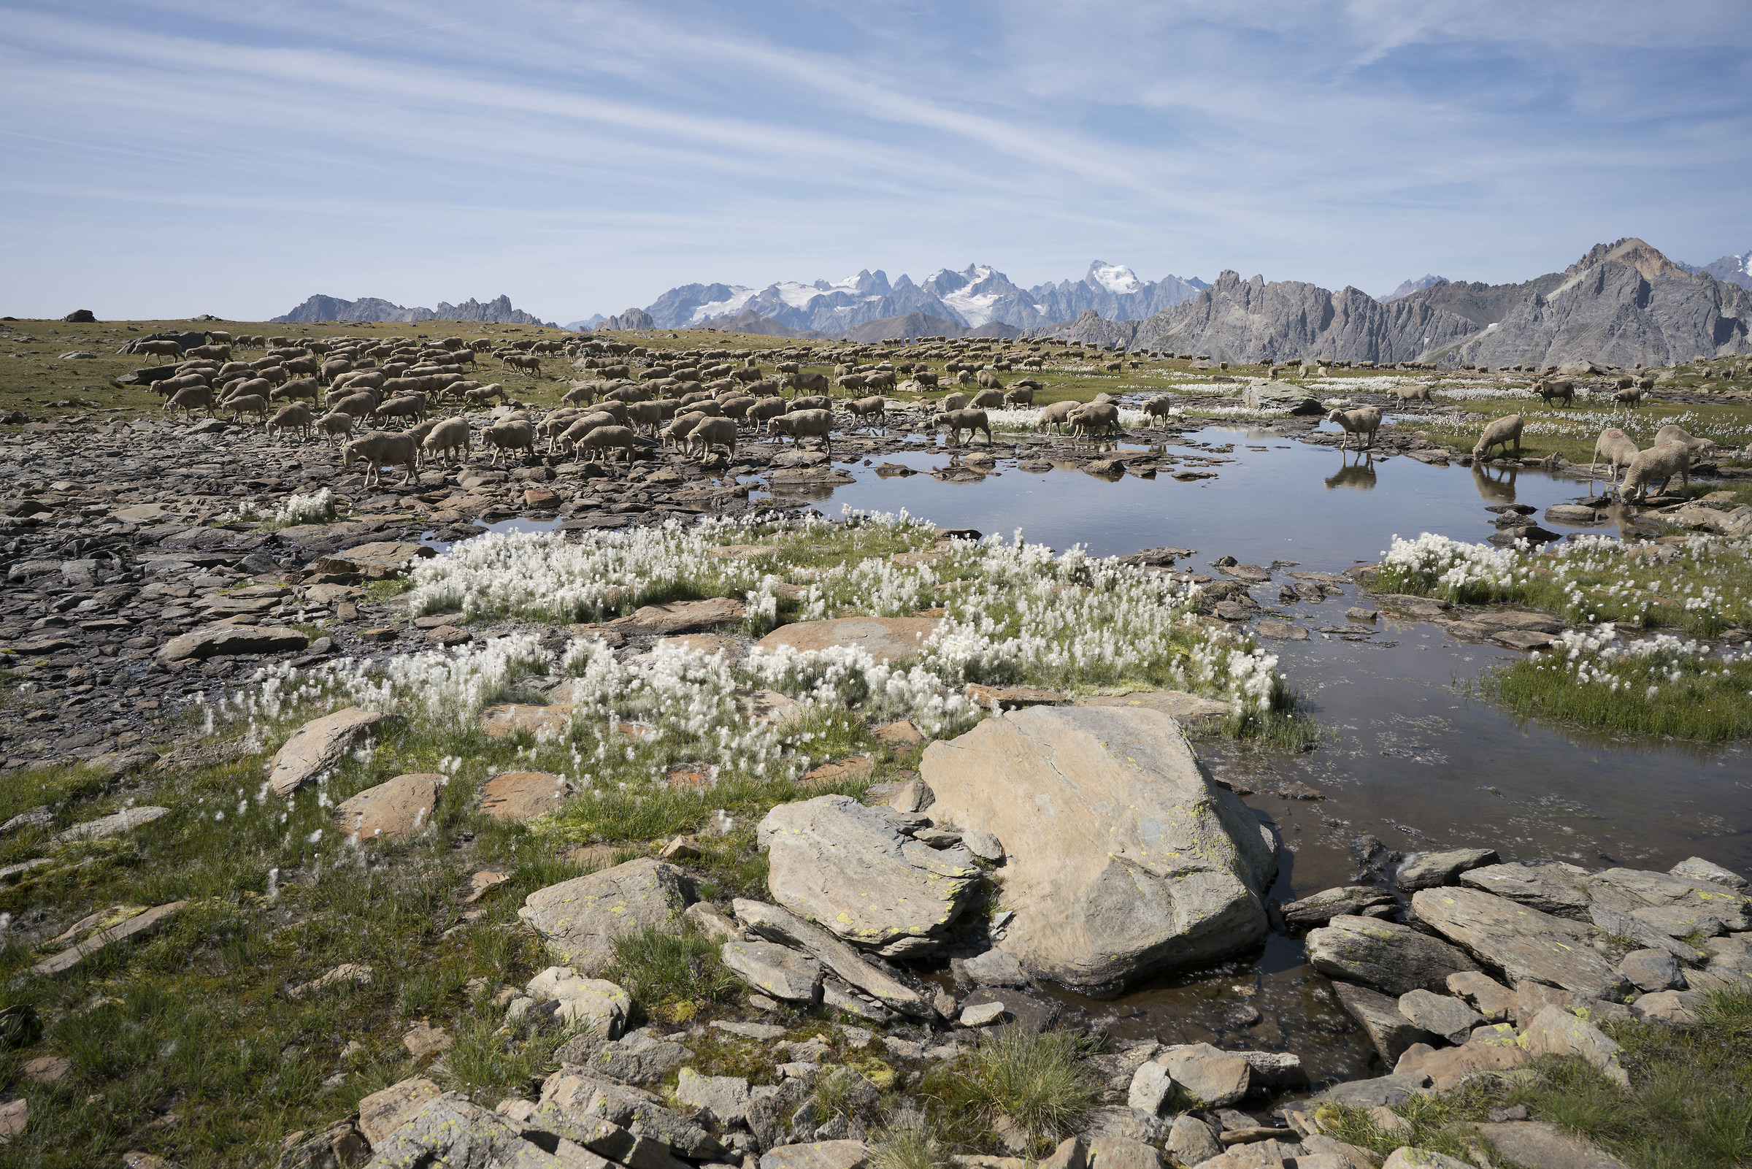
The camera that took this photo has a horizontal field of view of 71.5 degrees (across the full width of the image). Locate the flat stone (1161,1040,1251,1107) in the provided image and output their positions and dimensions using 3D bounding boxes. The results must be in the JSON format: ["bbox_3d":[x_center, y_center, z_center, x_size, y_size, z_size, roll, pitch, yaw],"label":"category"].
[{"bbox_3d":[0.789,1.173,2.914,0.210,0.110,0.140,-1,11,-5],"label":"flat stone"}]

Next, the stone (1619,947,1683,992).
[{"bbox_3d":[2.087,1.039,3.283,0.155,0.090,0.125,5,12,24],"label":"stone"}]

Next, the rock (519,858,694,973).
[{"bbox_3d":[-0.741,0.905,3.363,0.463,0.214,0.341,-2,11,-12],"label":"rock"}]

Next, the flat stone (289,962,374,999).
[{"bbox_3d":[-1.460,1.069,3.278,0.200,0.080,0.120,-7,13,-29],"label":"flat stone"}]

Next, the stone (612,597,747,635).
[{"bbox_3d":[-1.199,0.189,7.432,0.813,0.174,0.479,-2,11,-8],"label":"stone"}]

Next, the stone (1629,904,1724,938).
[{"bbox_3d":[2.361,0.993,3.593,0.250,0.060,0.160,6,13,27],"label":"stone"}]

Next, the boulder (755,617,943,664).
[{"bbox_3d":[-0.139,0.322,6.940,1.120,0.240,0.750,0,11,0],"label":"boulder"}]

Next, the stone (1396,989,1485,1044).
[{"bbox_3d":[1.434,1.096,3.094,0.230,0.090,0.140,8,14,34],"label":"stone"}]

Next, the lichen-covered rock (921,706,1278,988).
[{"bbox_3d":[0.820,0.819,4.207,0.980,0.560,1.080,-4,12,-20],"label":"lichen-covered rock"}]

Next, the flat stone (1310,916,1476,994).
[{"bbox_3d":[1.446,1.040,3.420,0.450,0.145,0.235,4,12,22],"label":"flat stone"}]

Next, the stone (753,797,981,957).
[{"bbox_3d":[0.000,0.930,4.036,0.630,0.330,0.520,3,12,16],"label":"stone"}]

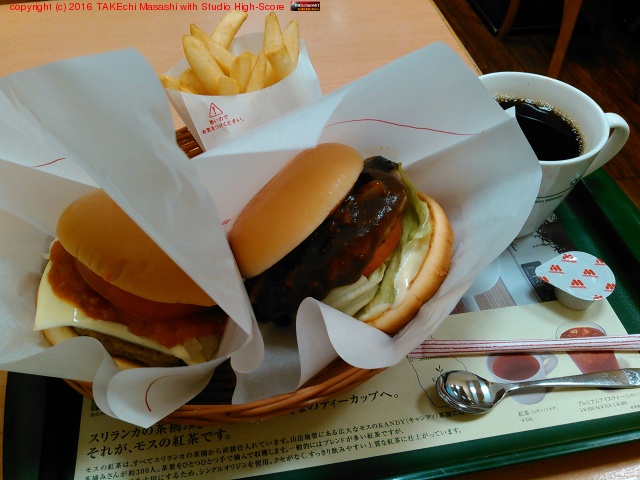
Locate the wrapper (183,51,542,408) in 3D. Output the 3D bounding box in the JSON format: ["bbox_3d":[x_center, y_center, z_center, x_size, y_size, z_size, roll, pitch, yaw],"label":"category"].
[{"bbox_3d":[0.024,-0.011,0.300,0.190,0.090,0.120,-27,55,-23],"label":"wrapper"}]

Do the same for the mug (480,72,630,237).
[{"bbox_3d":[0.135,-0.051,0.357,0.113,0.074,0.089,-4,50,-5],"label":"mug"}]

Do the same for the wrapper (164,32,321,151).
[{"bbox_3d":[-0.046,-0.079,0.363,0.097,0.080,0.050,-23,54,-20],"label":"wrapper"}]

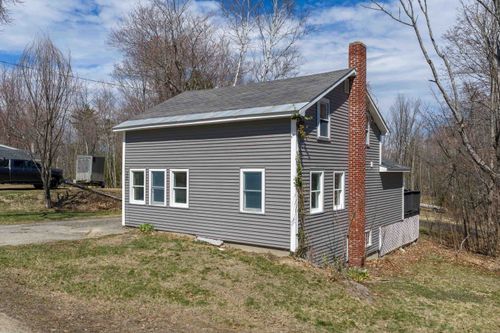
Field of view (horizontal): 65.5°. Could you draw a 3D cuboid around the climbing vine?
[{"bbox_3d":[1.446,0.513,10.642,0.300,3.956,0.520,0,-1,37],"label":"climbing vine"}]

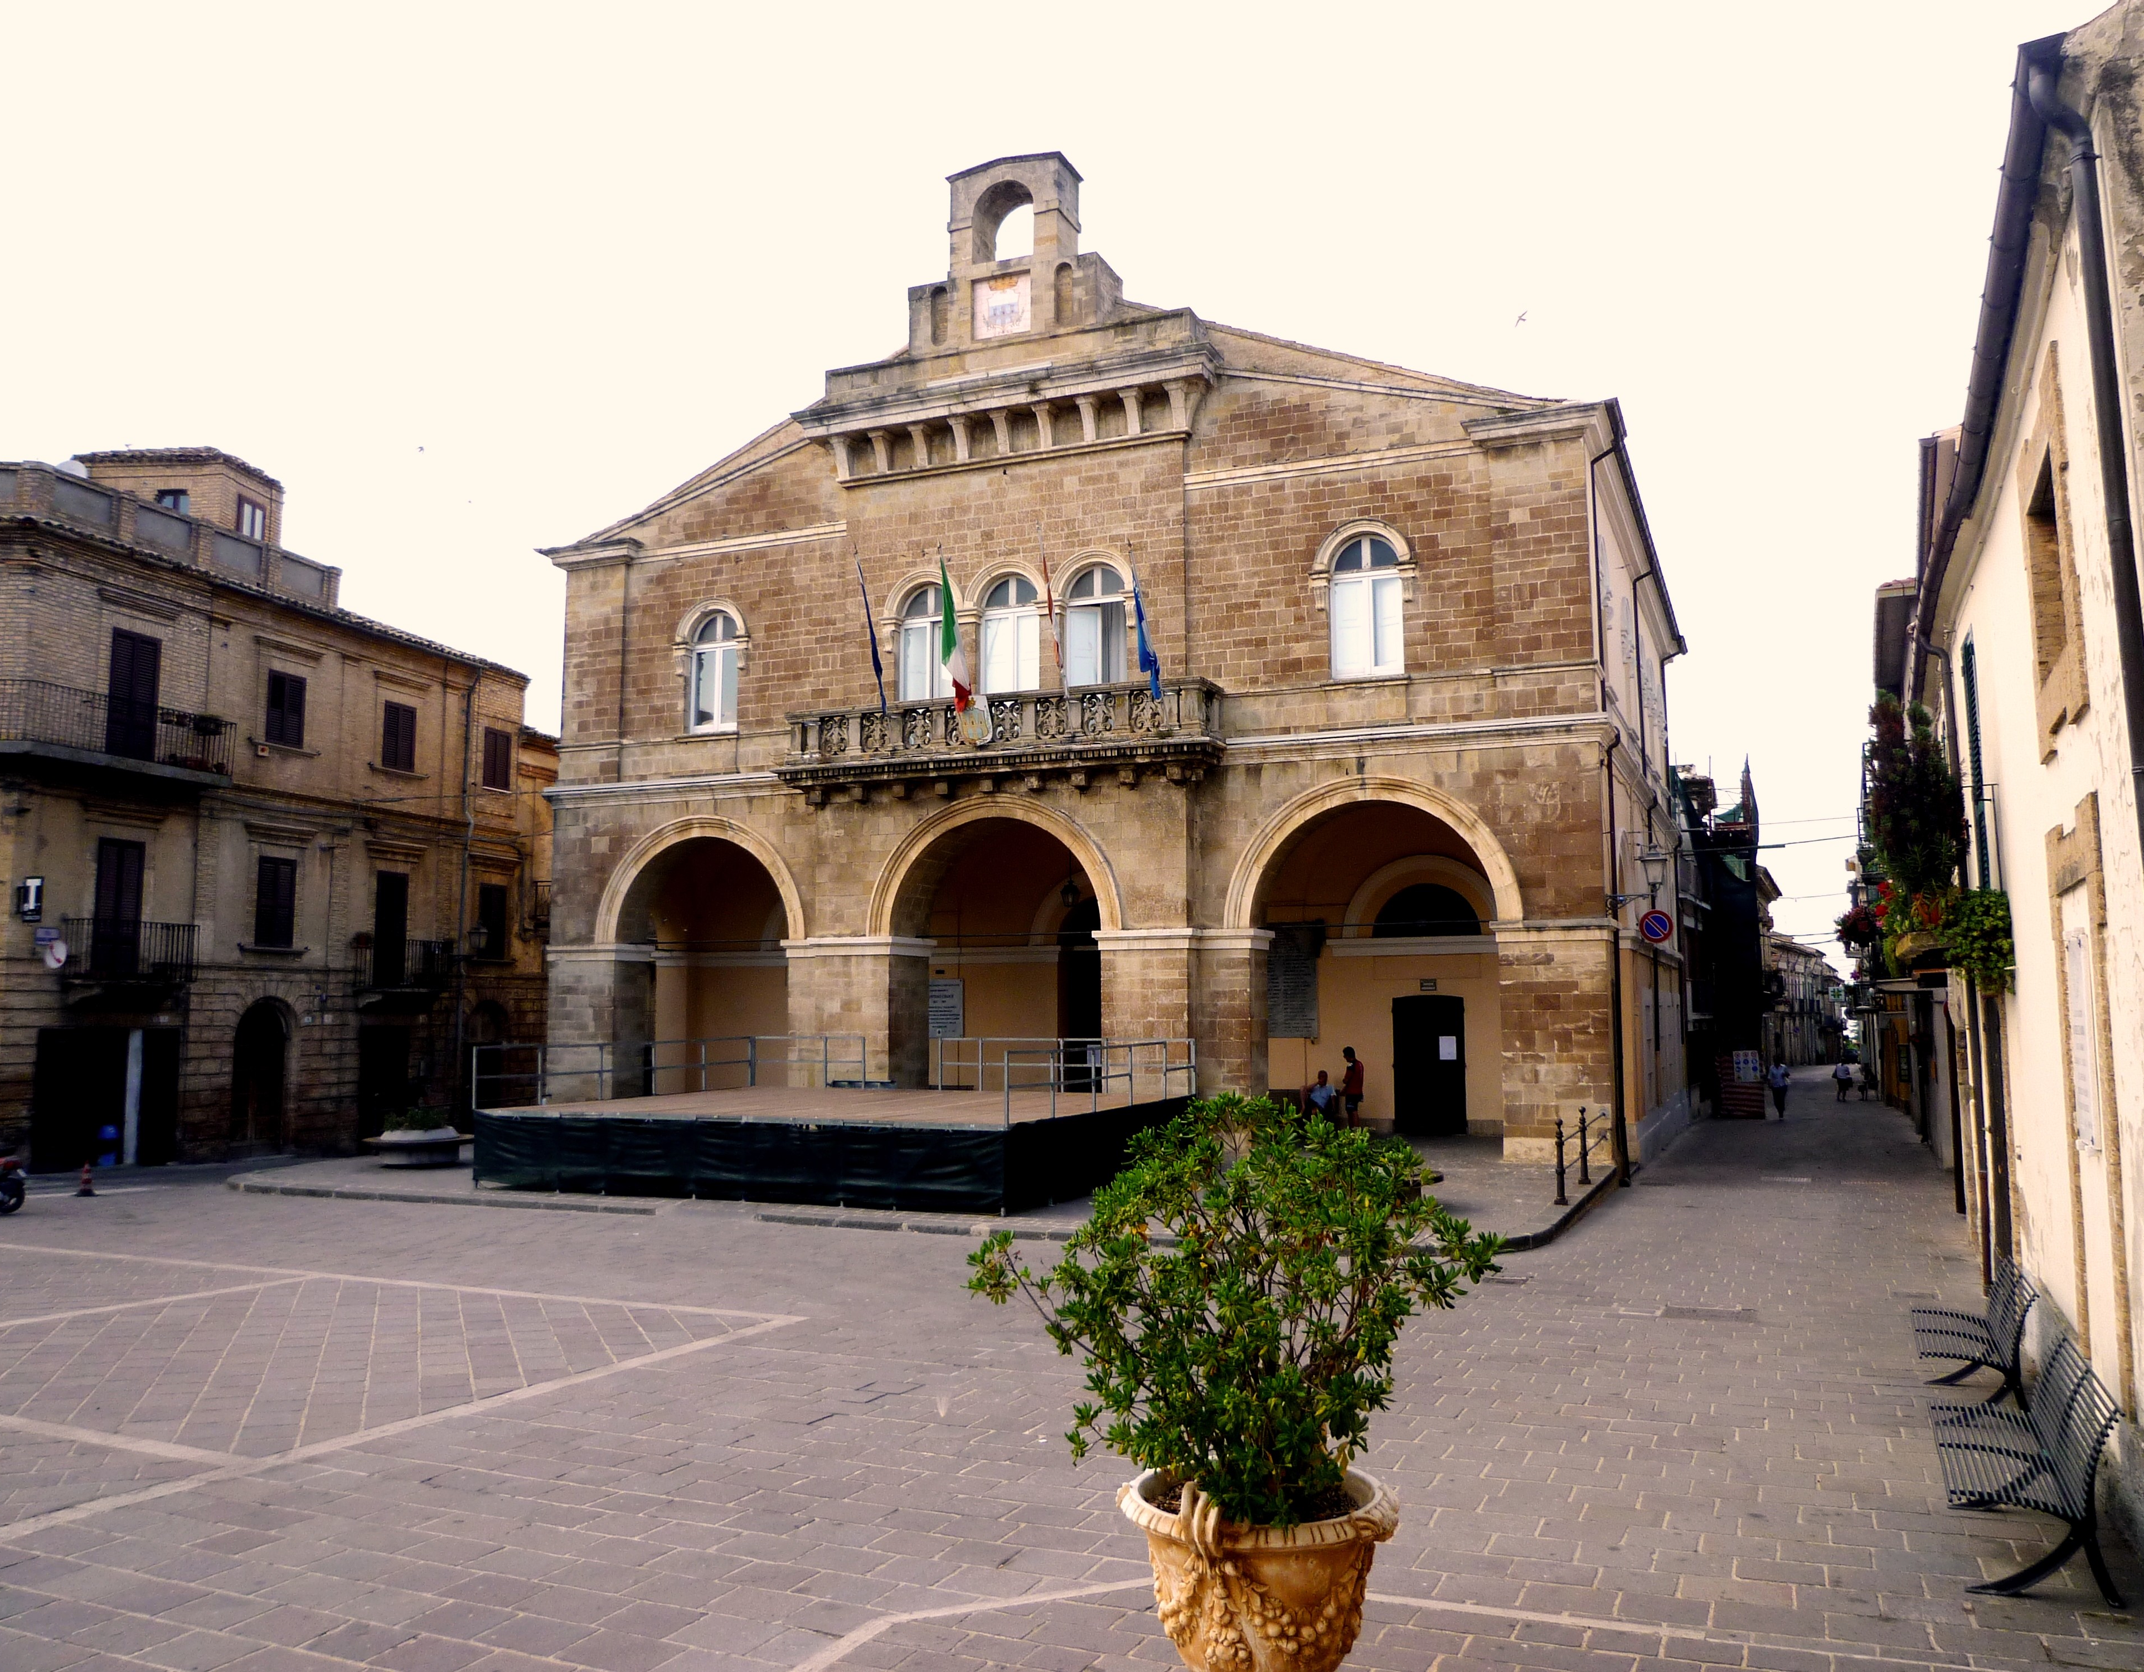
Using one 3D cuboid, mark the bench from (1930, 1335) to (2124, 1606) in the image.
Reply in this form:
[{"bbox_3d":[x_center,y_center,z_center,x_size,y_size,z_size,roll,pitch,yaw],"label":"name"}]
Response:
[{"bbox_3d":[4.564,2.987,7.736,0.689,0.845,1.843,-3,-7,25],"label":"bench"}]

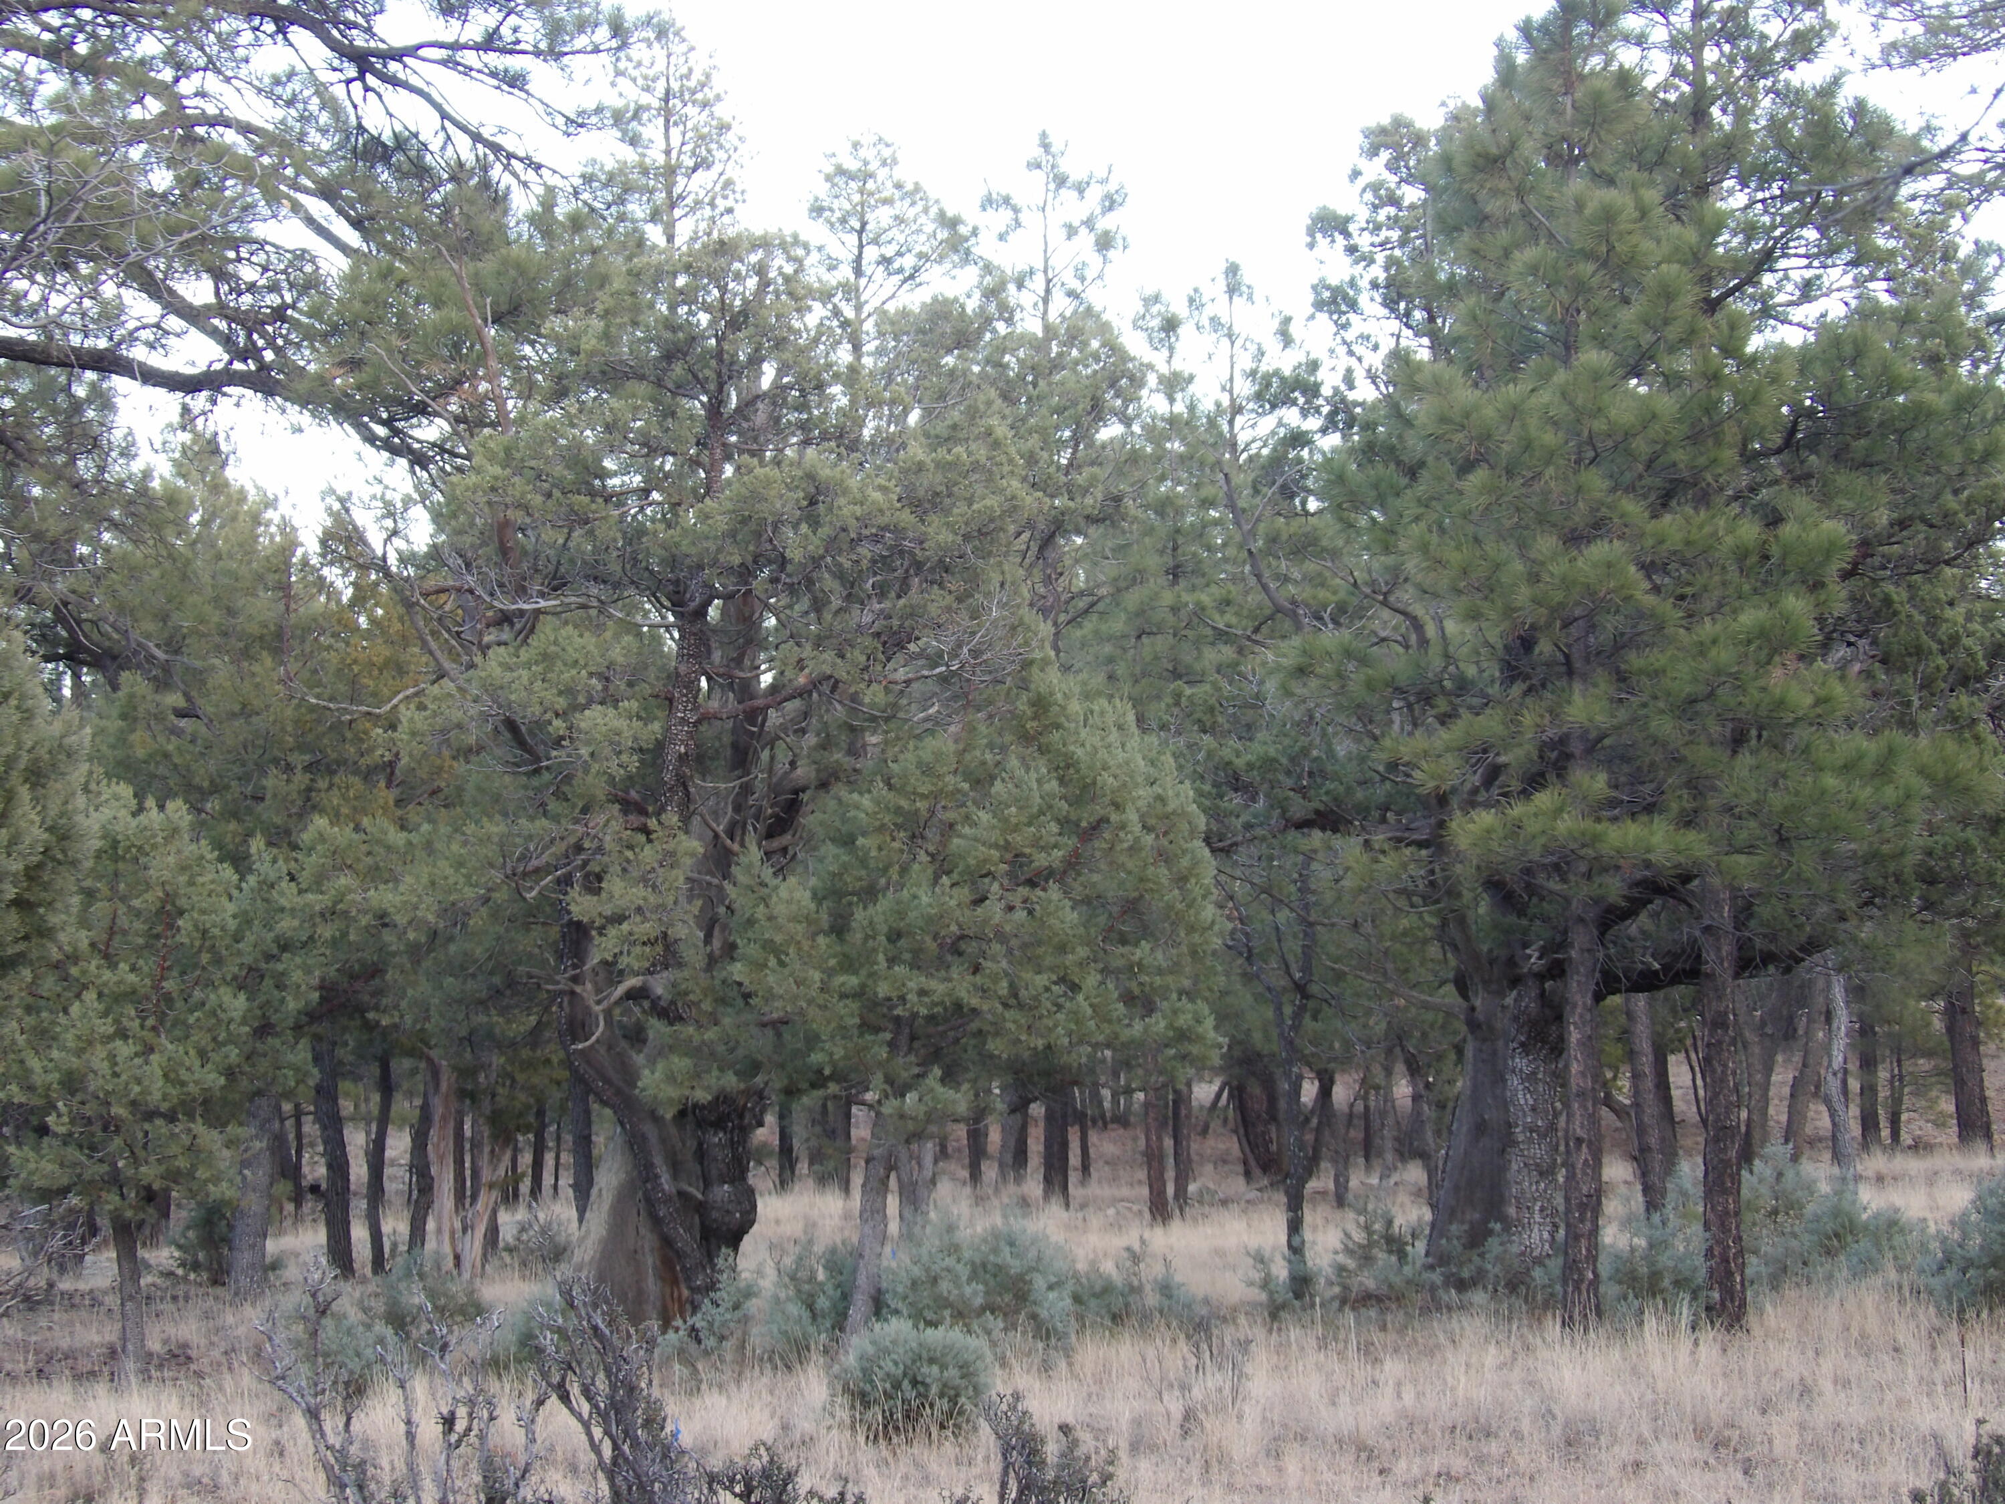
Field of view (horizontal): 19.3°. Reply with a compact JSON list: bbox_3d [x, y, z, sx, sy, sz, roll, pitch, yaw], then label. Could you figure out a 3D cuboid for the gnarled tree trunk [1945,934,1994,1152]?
[{"bbox_3d":[12.443,3.748,76.000,0.600,2.801,0.500,0,-3,0],"label":"gnarled tree trunk"}]

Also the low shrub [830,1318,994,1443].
[{"bbox_3d":[-0.408,2.814,26.500,0.730,0.562,0.700,0,-3,0],"label":"low shrub"}]

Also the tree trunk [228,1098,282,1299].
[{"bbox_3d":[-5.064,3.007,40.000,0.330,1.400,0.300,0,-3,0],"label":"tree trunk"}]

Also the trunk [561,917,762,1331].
[{"bbox_3d":[-2.076,2.267,36.000,1.200,2.520,1.050,0,-3,0],"label":"trunk"}]

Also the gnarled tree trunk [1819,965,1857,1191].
[{"bbox_3d":[8.628,3.364,61.000,0.370,2.345,0.320,0,-3,0],"label":"gnarled tree trunk"}]

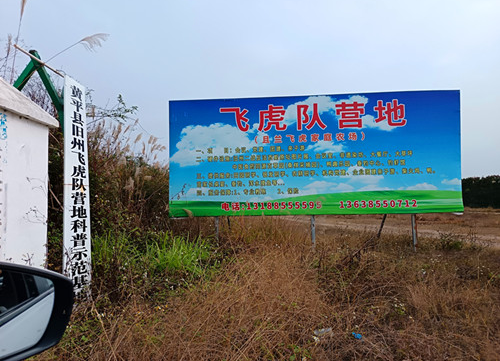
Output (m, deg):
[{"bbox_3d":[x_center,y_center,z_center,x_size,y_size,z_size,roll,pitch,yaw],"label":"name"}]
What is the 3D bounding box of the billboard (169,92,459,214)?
[{"bbox_3d":[1.251,-0.520,7.080,5.900,2.453,0.100,-1,-2,4],"label":"billboard"}]

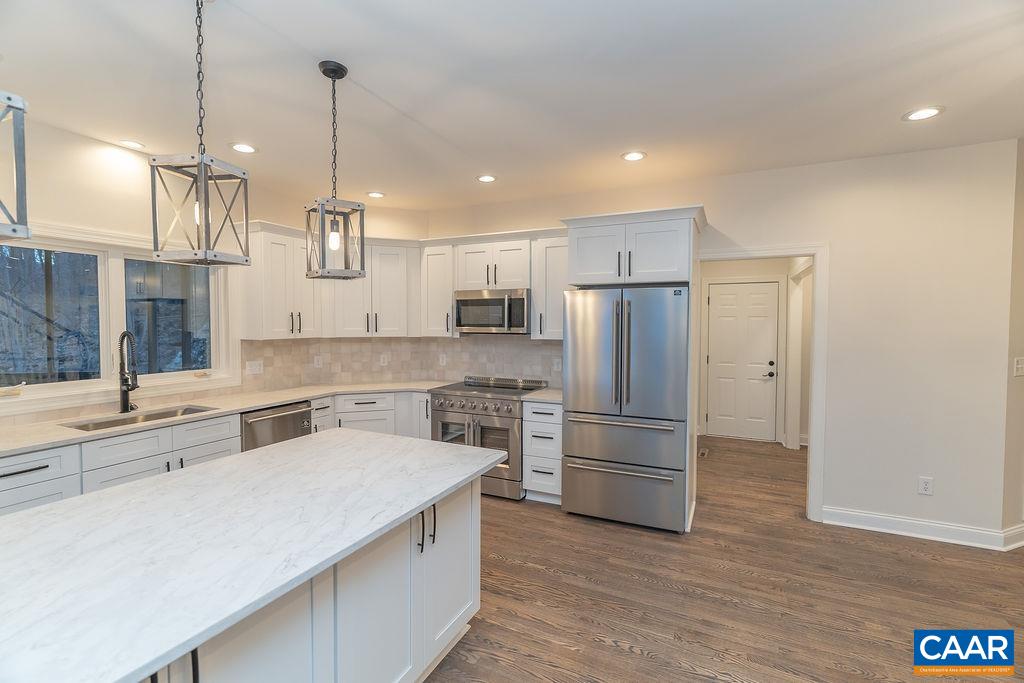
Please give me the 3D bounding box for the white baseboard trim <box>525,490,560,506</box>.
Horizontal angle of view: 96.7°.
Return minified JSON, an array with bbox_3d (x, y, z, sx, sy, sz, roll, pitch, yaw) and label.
[{"bbox_3d":[0.285,1.315,3.873,0.350,0.110,0.020,1,2,25],"label":"white baseboard trim"}]

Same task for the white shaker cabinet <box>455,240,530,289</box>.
[{"bbox_3d":[-0.127,-0.714,4.446,0.811,0.439,0.330,1,2,25],"label":"white shaker cabinet"}]

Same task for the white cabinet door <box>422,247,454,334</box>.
[{"bbox_3d":[-0.735,-0.486,4.428,0.372,0.885,0.030,1,2,24],"label":"white cabinet door"}]

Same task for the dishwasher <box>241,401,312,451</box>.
[{"bbox_3d":[-2.091,0.937,3.699,0.649,0.866,0.614,1,2,25],"label":"dishwasher"}]

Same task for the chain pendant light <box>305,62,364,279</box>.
[{"bbox_3d":[-0.849,-0.807,2.184,0.210,1.000,0.210,-2,3,-41],"label":"chain pendant light"}]

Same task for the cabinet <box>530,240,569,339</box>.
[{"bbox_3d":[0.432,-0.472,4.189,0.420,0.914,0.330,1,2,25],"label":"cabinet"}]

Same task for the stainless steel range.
[{"bbox_3d":[-0.199,0.883,4.340,0.911,0.976,0.740,1,2,25],"label":"stainless steel range"}]

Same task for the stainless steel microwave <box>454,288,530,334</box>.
[{"bbox_3d":[-0.114,-0.289,4.448,0.762,0.413,0.418,1,2,25],"label":"stainless steel microwave"}]

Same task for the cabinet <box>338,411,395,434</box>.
[{"bbox_3d":[-1.438,0.933,4.497,0.530,0.588,0.550,-1,2,-18],"label":"cabinet"}]

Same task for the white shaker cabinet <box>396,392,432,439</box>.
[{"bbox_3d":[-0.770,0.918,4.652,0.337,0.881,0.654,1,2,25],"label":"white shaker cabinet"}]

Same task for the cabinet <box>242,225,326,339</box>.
[{"bbox_3d":[-2.093,-0.515,4.145,0.342,0.976,0.639,1,2,25],"label":"cabinet"}]

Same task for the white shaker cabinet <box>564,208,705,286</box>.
[{"bbox_3d":[1.016,-0.714,3.757,1.012,0.518,0.720,1,2,25],"label":"white shaker cabinet"}]

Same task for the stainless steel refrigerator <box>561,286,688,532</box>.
[{"bbox_3d":[0.974,0.495,3.747,0.916,1.792,0.770,1,2,25],"label":"stainless steel refrigerator"}]

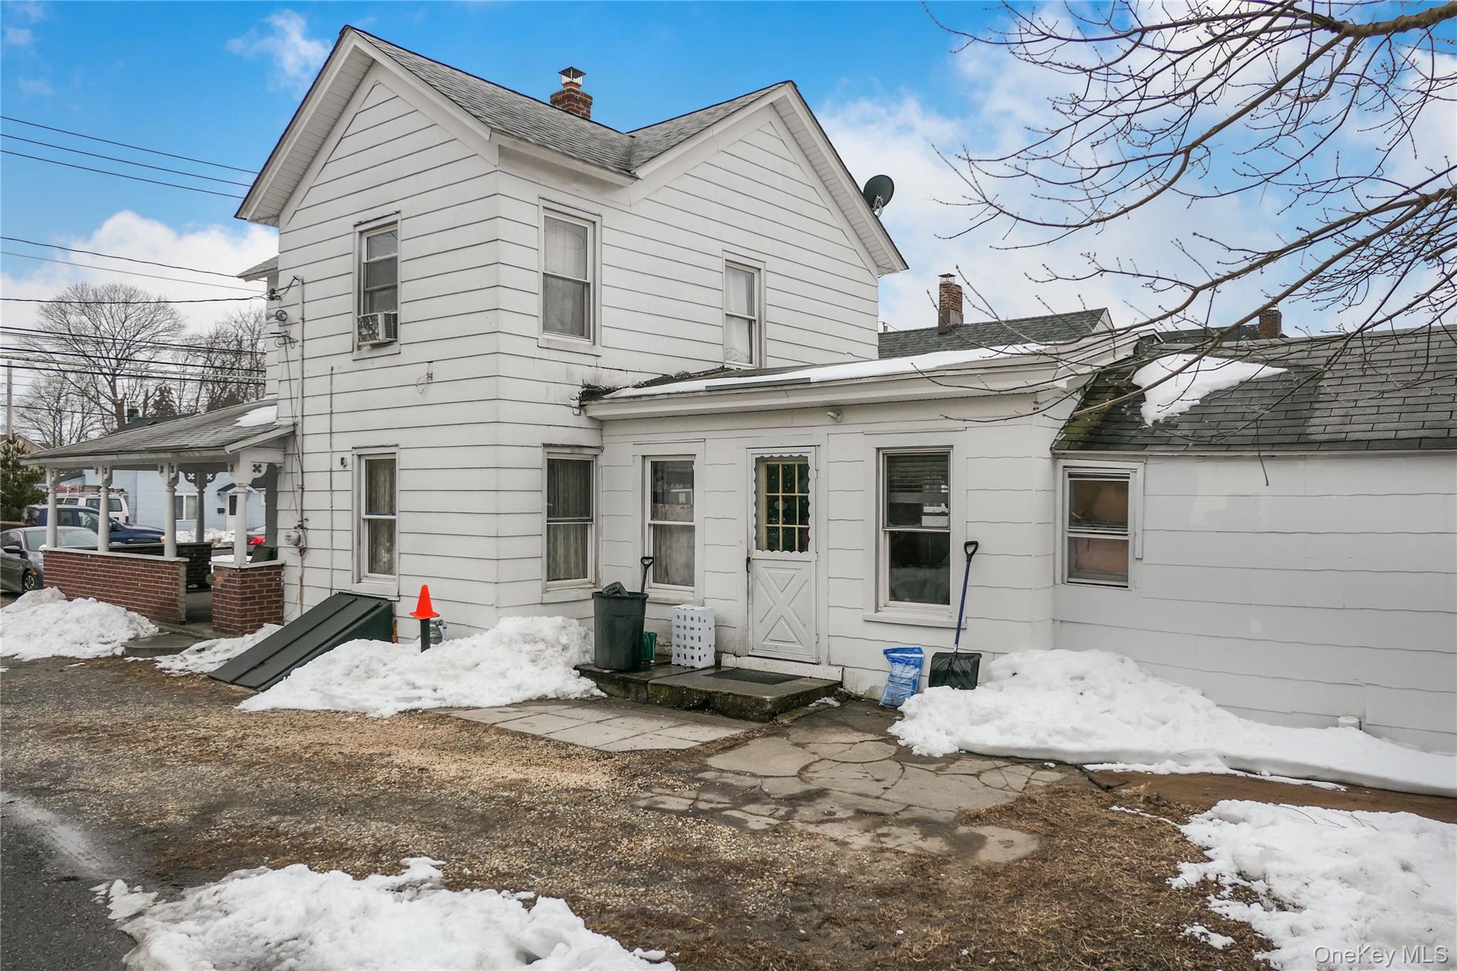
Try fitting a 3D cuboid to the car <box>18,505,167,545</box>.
[{"bbox_3d":[-20.268,1.542,29.665,1.950,1.860,5.300,0,0,37],"label":"car"}]

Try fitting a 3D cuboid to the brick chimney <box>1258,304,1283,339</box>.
[{"bbox_3d":[14.210,-4.260,25.500,0.450,1.000,0.480,0,0,36],"label":"brick chimney"}]

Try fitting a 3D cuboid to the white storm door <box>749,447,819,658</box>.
[{"bbox_3d":[0.506,0.654,9.341,0.773,2.030,0.060,0,0,36],"label":"white storm door"}]

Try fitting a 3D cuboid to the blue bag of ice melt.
[{"bbox_3d":[1.514,1.679,8.501,0.370,0.530,0.160,0,0,36],"label":"blue bag of ice melt"}]

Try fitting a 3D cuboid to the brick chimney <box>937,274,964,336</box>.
[{"bbox_3d":[5.536,-4.526,24.200,0.360,1.450,0.580,0,0,36],"label":"brick chimney"}]

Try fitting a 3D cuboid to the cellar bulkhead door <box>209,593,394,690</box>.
[{"bbox_3d":[-4.482,1.624,10.234,1.019,0.775,1.465,0,0,36],"label":"cellar bulkhead door"}]

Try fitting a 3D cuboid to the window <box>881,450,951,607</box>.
[{"bbox_3d":[1.643,0.387,8.568,0.687,1.370,0.110,0,0,36],"label":"window"}]

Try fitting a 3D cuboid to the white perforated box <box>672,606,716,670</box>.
[{"bbox_3d":[-0.341,1.459,9.380,0.345,0.545,0.240,0,0,37],"label":"white perforated box"}]

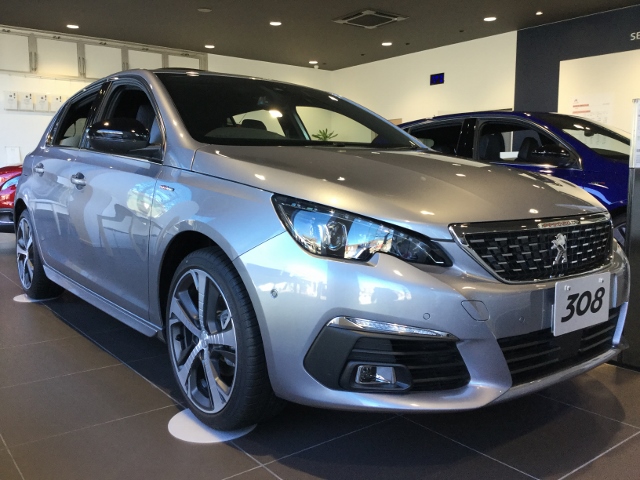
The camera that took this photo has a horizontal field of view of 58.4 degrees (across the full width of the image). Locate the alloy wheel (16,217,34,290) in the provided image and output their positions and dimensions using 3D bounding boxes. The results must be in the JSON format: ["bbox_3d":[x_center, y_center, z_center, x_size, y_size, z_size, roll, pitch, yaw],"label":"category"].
[{"bbox_3d":[-1.969,0.095,3.994,0.180,0.485,0.485,-5,8,-38],"label":"alloy wheel"}]

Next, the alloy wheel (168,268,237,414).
[{"bbox_3d":[-0.338,0.329,1.956,0.180,0.485,0.485,-5,8,-38],"label":"alloy wheel"}]

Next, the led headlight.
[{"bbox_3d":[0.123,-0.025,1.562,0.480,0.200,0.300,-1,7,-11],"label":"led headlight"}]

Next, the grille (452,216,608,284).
[{"bbox_3d":[0.746,0.021,1.844,0.940,0.220,0.150,-5,8,-38],"label":"grille"}]

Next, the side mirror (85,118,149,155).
[{"bbox_3d":[-0.773,-0.415,2.256,0.250,0.150,0.170,-5,8,-38],"label":"side mirror"}]

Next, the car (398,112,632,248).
[{"bbox_3d":[2.008,-0.446,5.178,1.840,1.460,4.270,-4,8,-35],"label":"car"}]

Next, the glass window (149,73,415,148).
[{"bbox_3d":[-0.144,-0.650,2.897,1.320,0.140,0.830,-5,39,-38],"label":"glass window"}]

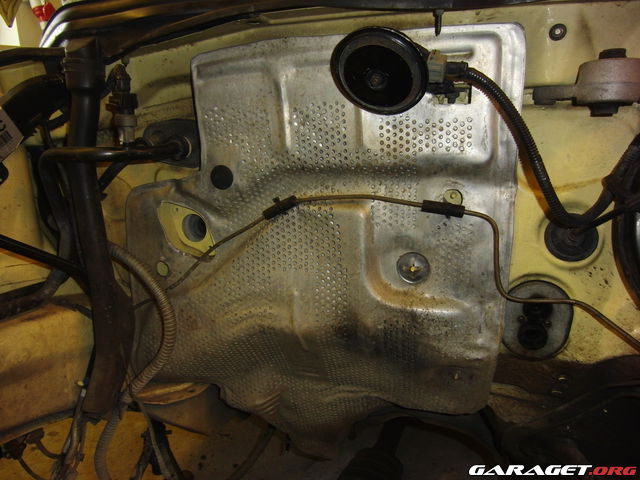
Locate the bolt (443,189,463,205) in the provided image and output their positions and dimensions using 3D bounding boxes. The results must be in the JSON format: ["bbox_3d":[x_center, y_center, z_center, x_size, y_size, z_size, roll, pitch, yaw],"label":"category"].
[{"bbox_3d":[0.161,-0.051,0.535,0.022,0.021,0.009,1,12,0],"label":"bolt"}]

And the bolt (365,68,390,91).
[{"bbox_3d":[0.060,-0.170,0.470,0.022,0.022,0.012,0,-7,-6],"label":"bolt"}]

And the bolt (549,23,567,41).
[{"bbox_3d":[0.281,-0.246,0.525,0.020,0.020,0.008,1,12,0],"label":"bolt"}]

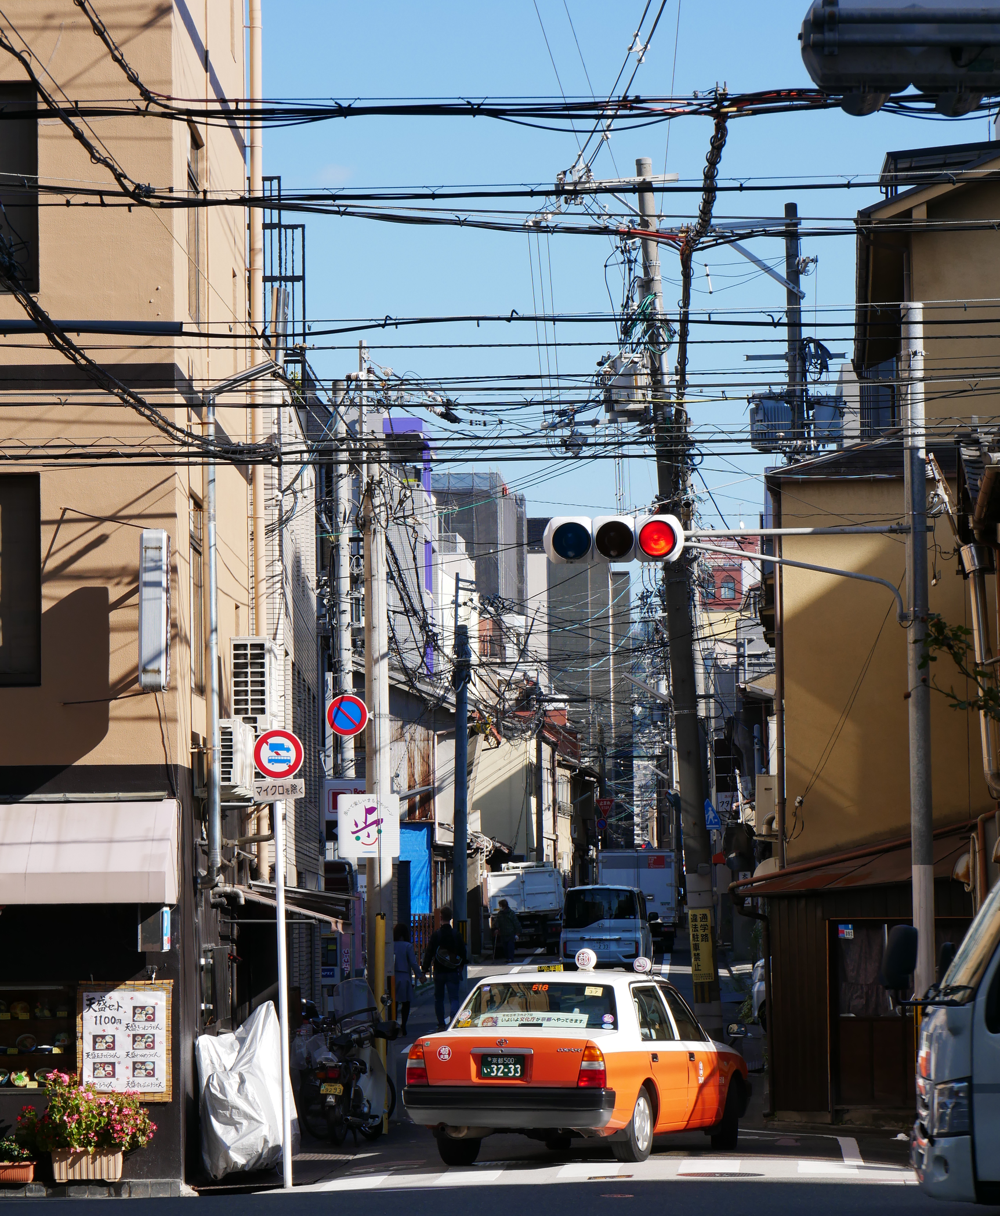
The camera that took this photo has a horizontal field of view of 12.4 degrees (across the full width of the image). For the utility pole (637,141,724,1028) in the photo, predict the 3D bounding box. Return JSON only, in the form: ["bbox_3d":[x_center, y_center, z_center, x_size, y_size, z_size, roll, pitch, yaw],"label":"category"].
[{"bbox_3d":[2.221,-0.093,57.804,0.340,11.234,0.340,-4,-3,0],"label":"utility pole"}]

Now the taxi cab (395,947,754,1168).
[{"bbox_3d":[0.682,3.580,37.047,1.720,1.620,4.620,-2,-3,17],"label":"taxi cab"}]

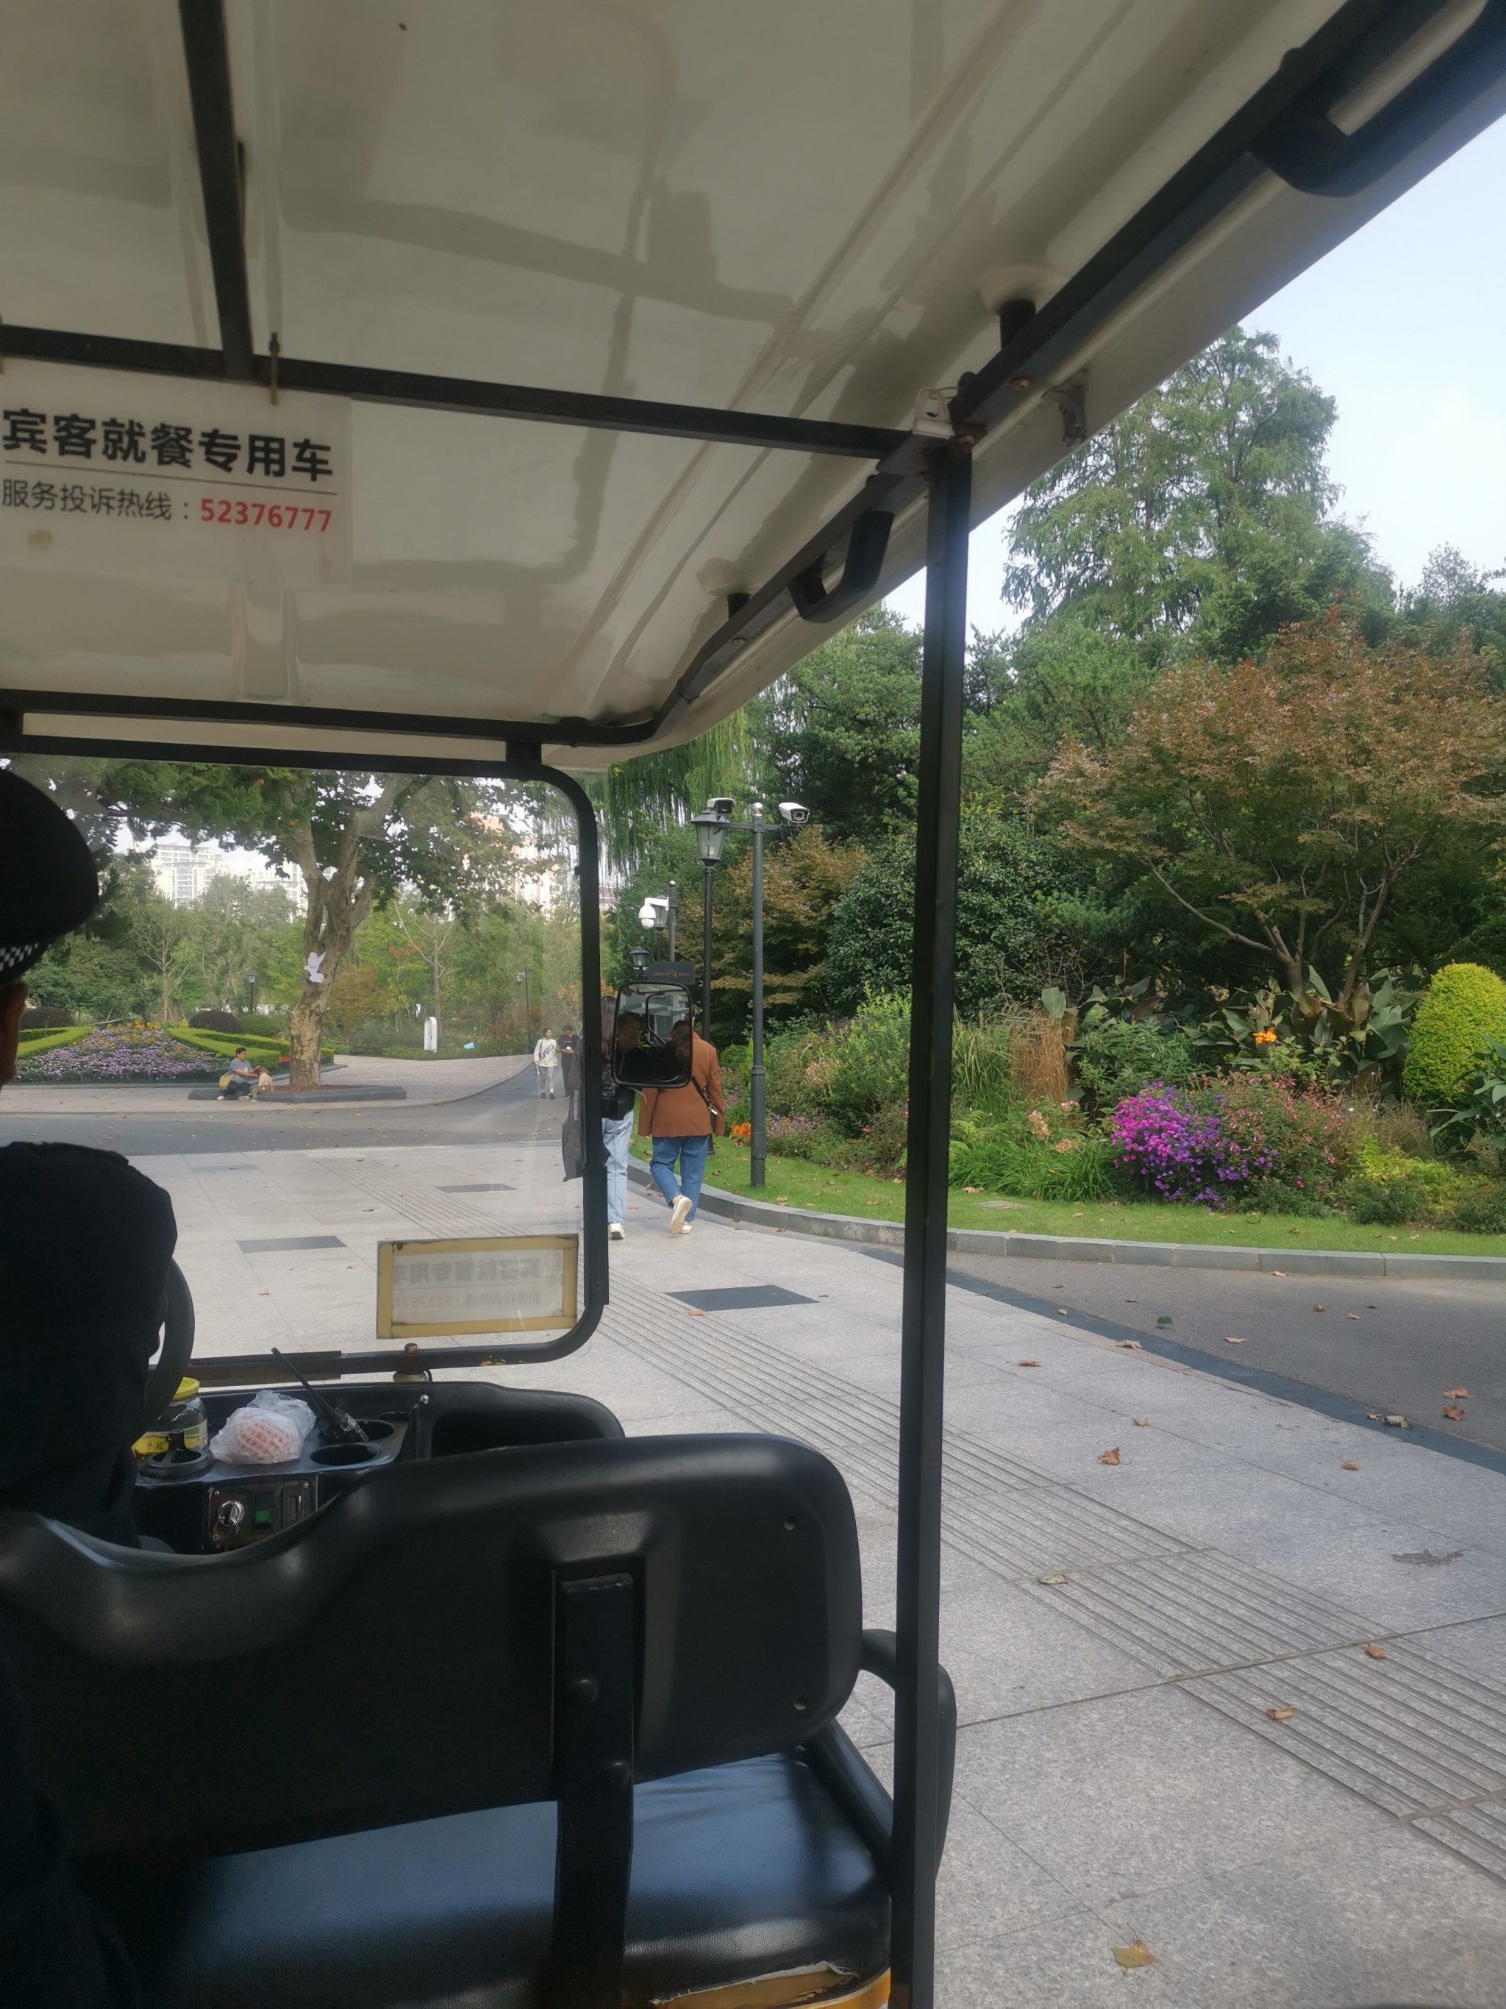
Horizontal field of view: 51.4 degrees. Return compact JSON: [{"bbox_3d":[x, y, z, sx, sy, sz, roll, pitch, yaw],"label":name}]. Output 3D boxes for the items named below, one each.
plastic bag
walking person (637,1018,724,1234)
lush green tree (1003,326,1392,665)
[{"bbox_3d":[-0.587,0.508,1.880,0.130,0.080,0.110,0,-1,-18],"label":"plastic bag"},{"bbox_3d":[-0.470,0.695,10.200,0.560,1.580,0.480,0,-1,-6],"label":"walking person"},{"bbox_3d":[8.200,-5.450,29.000,7.200,14.300,6.600,-1,-1,16],"label":"lush green tree"}]

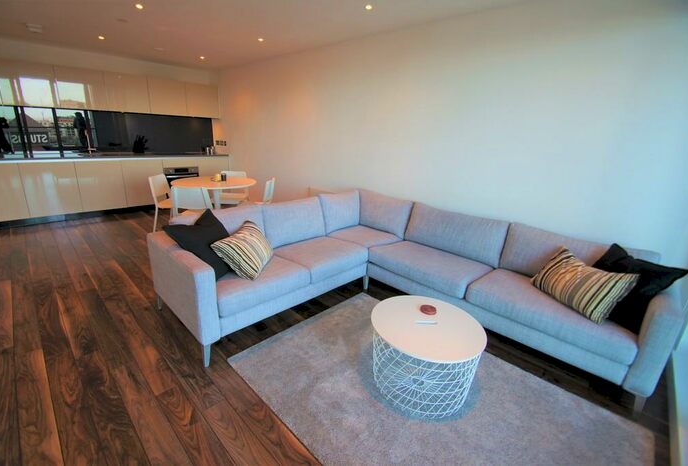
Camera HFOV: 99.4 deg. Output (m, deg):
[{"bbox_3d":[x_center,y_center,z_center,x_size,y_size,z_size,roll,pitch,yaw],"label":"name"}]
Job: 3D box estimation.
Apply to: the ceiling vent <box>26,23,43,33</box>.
[{"bbox_3d":[-3.700,-2.454,3.493,0.278,0.033,0.131,19,23,39],"label":"ceiling vent"}]

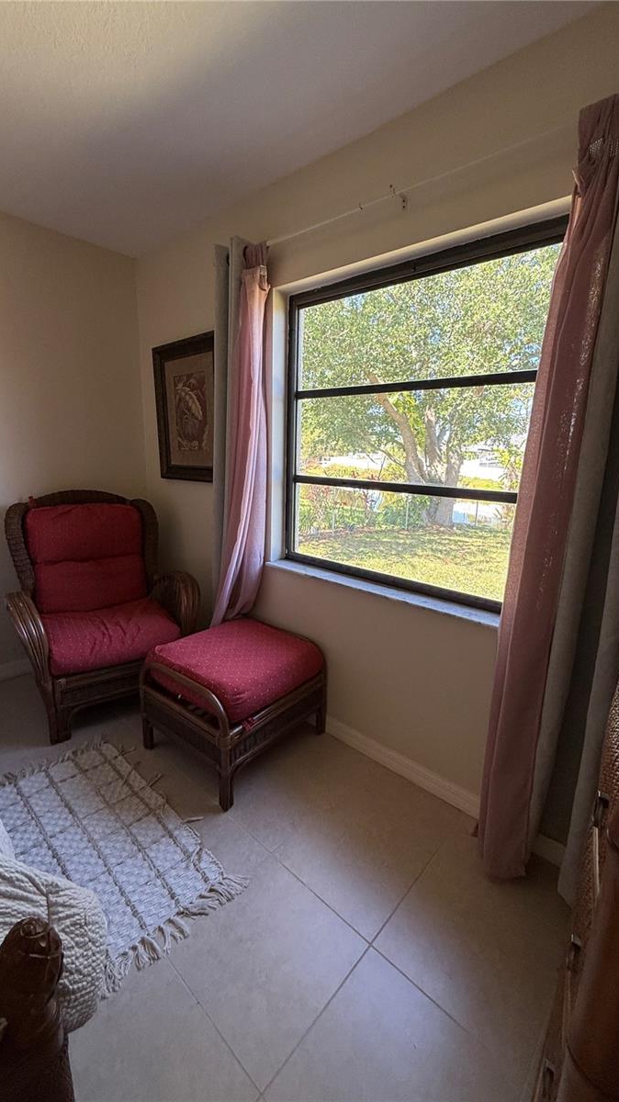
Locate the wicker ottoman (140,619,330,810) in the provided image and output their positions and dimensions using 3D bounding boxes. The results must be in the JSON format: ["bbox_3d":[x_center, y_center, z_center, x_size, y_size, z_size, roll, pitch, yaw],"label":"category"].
[{"bbox_3d":[-0.328,0.679,2.057,0.580,0.460,0.625,12,17,38],"label":"wicker ottoman"}]

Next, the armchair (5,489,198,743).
[{"bbox_3d":[-1.154,0.258,2.458,0.820,1.060,0.850,-7,16,-33],"label":"armchair"}]

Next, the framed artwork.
[{"bbox_3d":[-0.676,-0.773,2.497,0.690,0.770,0.035,13,17,40],"label":"framed artwork"}]

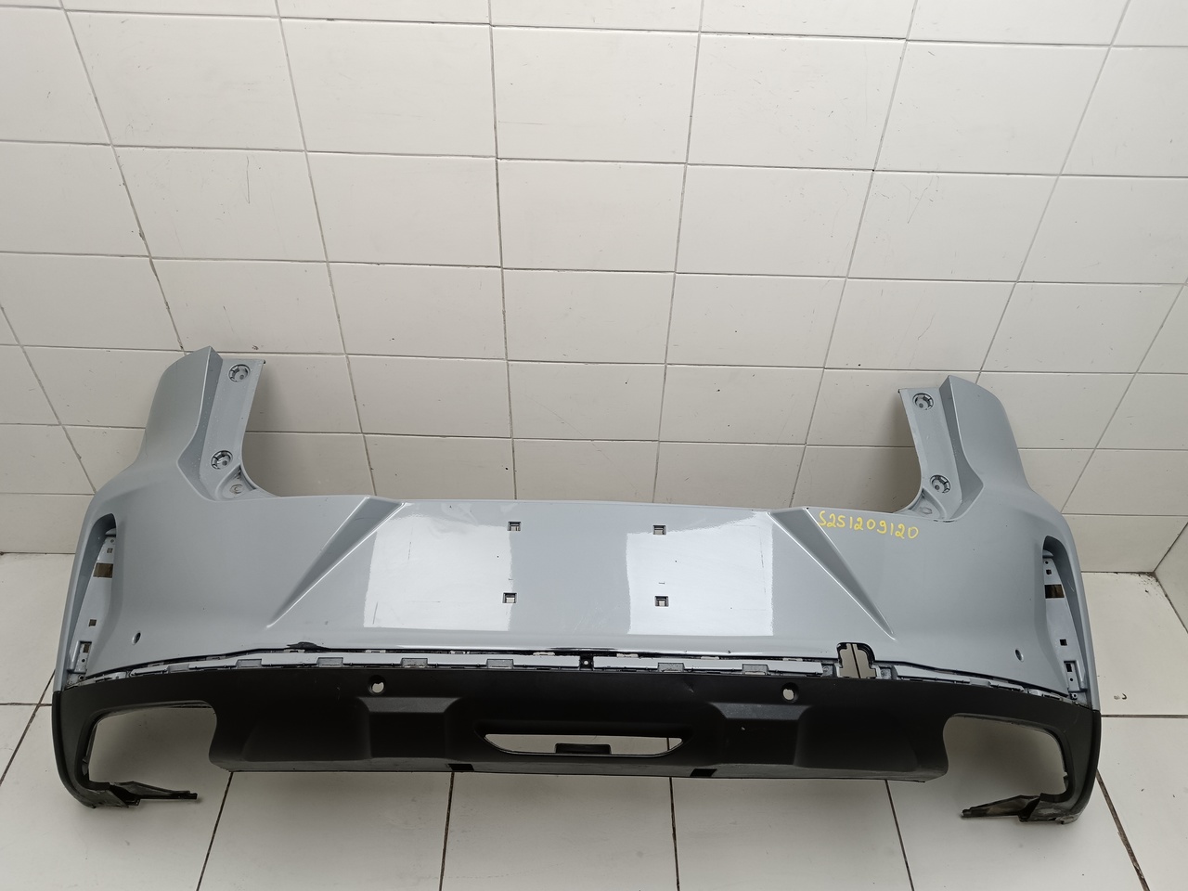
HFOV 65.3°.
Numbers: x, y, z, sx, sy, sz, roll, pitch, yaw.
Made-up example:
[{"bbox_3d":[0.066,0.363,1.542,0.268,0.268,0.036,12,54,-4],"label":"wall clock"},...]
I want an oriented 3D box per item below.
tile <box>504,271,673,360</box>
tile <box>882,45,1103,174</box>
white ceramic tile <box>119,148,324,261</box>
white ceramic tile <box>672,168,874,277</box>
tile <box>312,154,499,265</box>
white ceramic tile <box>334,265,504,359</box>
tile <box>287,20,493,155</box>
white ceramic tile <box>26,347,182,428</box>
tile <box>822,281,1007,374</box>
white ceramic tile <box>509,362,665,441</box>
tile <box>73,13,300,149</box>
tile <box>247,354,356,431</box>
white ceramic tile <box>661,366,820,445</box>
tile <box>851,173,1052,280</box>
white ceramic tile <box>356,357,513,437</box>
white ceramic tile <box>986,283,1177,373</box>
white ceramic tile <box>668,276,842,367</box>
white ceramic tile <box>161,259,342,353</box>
[{"bbox_3d":[-0.012,-0.236,1.688,0.300,0.200,0.009,1,43,-1],"label":"tile"},{"bbox_3d":[0.604,-0.515,1.422,0.300,0.200,0.009,1,43,-1],"label":"tile"},{"bbox_3d":[-0.610,-0.398,1.539,0.300,0.200,0.009,1,43,-1],"label":"white ceramic tile"},{"bbox_3d":[0.296,-0.376,1.555,0.300,0.200,0.009,1,43,-1],"label":"white ceramic tile"},{"bbox_3d":[-0.308,-0.390,1.544,0.300,0.200,0.009,1,43,-1],"label":"tile"},{"bbox_3d":[-0.314,-0.243,1.683,0.300,0.200,0.009,1,43,-1],"label":"white ceramic tile"},{"bbox_3d":[-0.302,-0.537,1.405,0.300,0.200,0.009,1,43,-1],"label":"tile"},{"bbox_3d":[-0.924,-0.111,1.811,0.300,0.200,0.009,1,43,-1],"label":"white ceramic tile"},{"bbox_3d":[0.592,-0.222,1.699,0.300,0.200,0.009,1,43,-1],"label":"tile"},{"bbox_3d":[-0.018,-0.089,1.827,0.300,0.200,0.009,1,43,-1],"label":"white ceramic tile"},{"bbox_3d":[-0.604,-0.545,1.400,0.300,0.200,0.009,1,43,-1],"label":"tile"},{"bbox_3d":[-0.622,-0.104,1.816,0.300,0.200,0.009,1,43,-1],"label":"tile"},{"bbox_3d":[0.284,-0.082,1.832,0.300,0.200,0.009,1,43,-1],"label":"white ceramic tile"},{"bbox_3d":[0.598,-0.369,1.560,0.300,0.200,0.009,1,43,-1],"label":"tile"},{"bbox_3d":[-0.320,-0.097,1.822,0.300,0.200,0.009,1,43,-1],"label":"white ceramic tile"},{"bbox_3d":[0.893,-0.214,1.705,0.300,0.200,0.009,1,43,-1],"label":"white ceramic tile"},{"bbox_3d":[0.290,-0.229,1.694,0.300,0.200,0.009,1,43,-1],"label":"white ceramic tile"},{"bbox_3d":[-0.616,-0.251,1.677,0.300,0.200,0.009,1,43,-1],"label":"white ceramic tile"}]

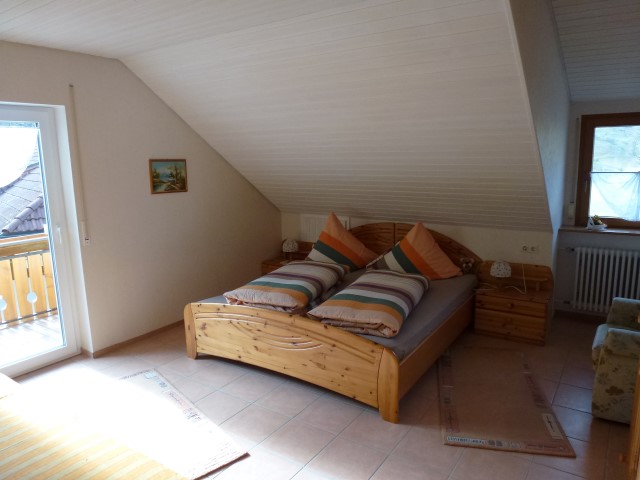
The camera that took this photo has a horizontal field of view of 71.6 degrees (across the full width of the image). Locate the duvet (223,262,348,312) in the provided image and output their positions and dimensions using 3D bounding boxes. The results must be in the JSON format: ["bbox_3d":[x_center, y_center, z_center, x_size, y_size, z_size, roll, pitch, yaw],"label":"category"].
[{"bbox_3d":[-0.226,0.374,3.946,0.720,0.170,1.050,4,12,25],"label":"duvet"}]

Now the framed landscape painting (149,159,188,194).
[{"bbox_3d":[-1.458,-0.623,4.324,0.025,0.330,0.415,6,13,35],"label":"framed landscape painting"}]

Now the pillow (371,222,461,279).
[{"bbox_3d":[0.931,0.078,4.421,0.860,0.510,0.320,5,12,29],"label":"pillow"}]

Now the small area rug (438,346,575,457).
[{"bbox_3d":[1.226,1.063,3.182,0.700,0.012,1.400,1,11,12],"label":"small area rug"}]

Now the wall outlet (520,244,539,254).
[{"bbox_3d":[1.920,0.086,4.064,0.151,0.082,0.015,6,13,35],"label":"wall outlet"}]

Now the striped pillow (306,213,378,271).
[{"bbox_3d":[0.195,-0.002,4.829,0.800,0.540,0.330,5,12,29],"label":"striped pillow"}]

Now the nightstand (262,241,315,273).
[{"bbox_3d":[-0.369,0.352,5.477,0.590,0.630,0.360,5,13,32],"label":"nightstand"}]

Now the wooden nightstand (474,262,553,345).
[{"bbox_3d":[1.794,0.563,4.091,0.590,0.630,0.360,5,13,32],"label":"wooden nightstand"}]

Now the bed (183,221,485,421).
[{"bbox_3d":[0.225,0.441,4.070,1.930,0.950,2.070,5,13,32],"label":"bed"}]

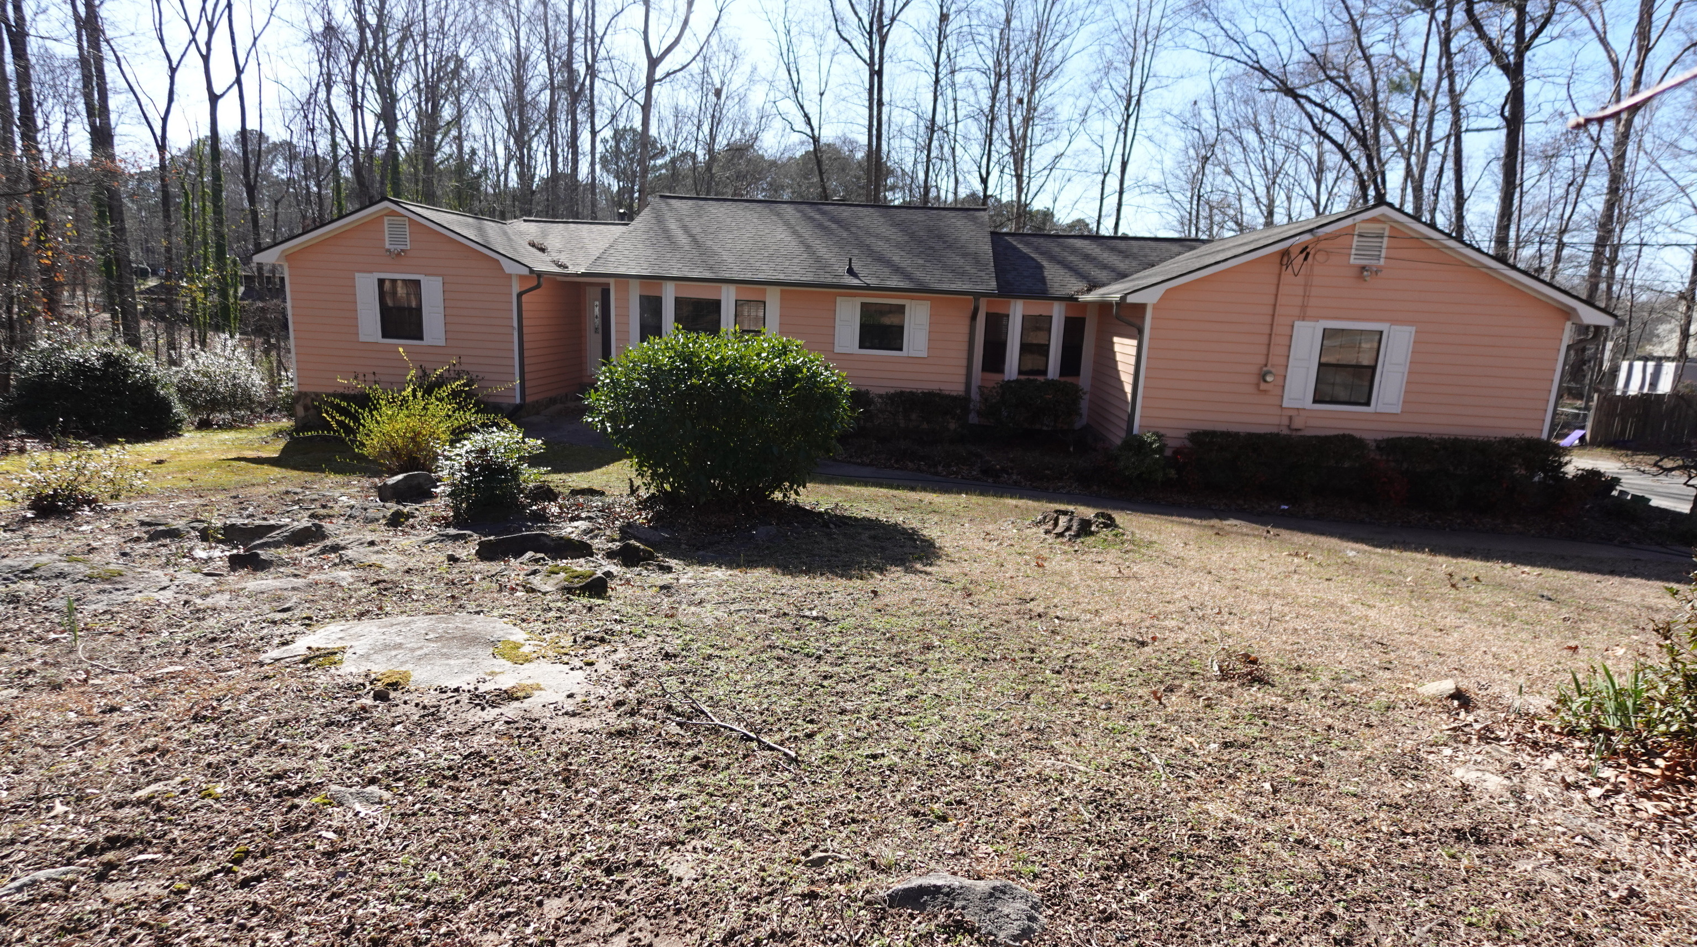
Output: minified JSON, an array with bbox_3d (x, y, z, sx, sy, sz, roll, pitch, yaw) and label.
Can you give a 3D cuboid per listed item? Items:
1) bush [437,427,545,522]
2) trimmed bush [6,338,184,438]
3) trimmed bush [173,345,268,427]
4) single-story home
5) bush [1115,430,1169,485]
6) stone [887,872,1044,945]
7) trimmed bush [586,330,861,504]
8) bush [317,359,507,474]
[{"bbox_3d":[-3.794,-0.024,9.071,1.070,0.926,1.017,-2,12,-23],"label":"bush"},{"bbox_3d":[-14.089,-1.693,15.943,2.499,1.680,2.249,-7,15,-41],"label":"trimmed bush"},{"bbox_3d":[-13.426,-1.915,18.179,1.692,1.725,1.608,-6,14,-36],"label":"trimmed bush"},{"bbox_3d":[0.364,-4.032,21.198,25.500,5.740,12.600,4,11,6],"label":"single-story home"},{"bbox_3d":[4.978,-0.237,14.430,0.869,0.972,0.782,6,12,19],"label":"bush"},{"bbox_3d":[0.355,1.324,2.604,0.480,0.090,0.300,4,11,6],"label":"stone"},{"bbox_3d":[-1.647,-0.754,11.132,3.451,2.185,3.106,1,11,-8],"label":"trimmed bush"},{"bbox_3d":[-6.256,-0.851,12.286,2.433,1.629,2.190,-3,13,-27],"label":"bush"}]

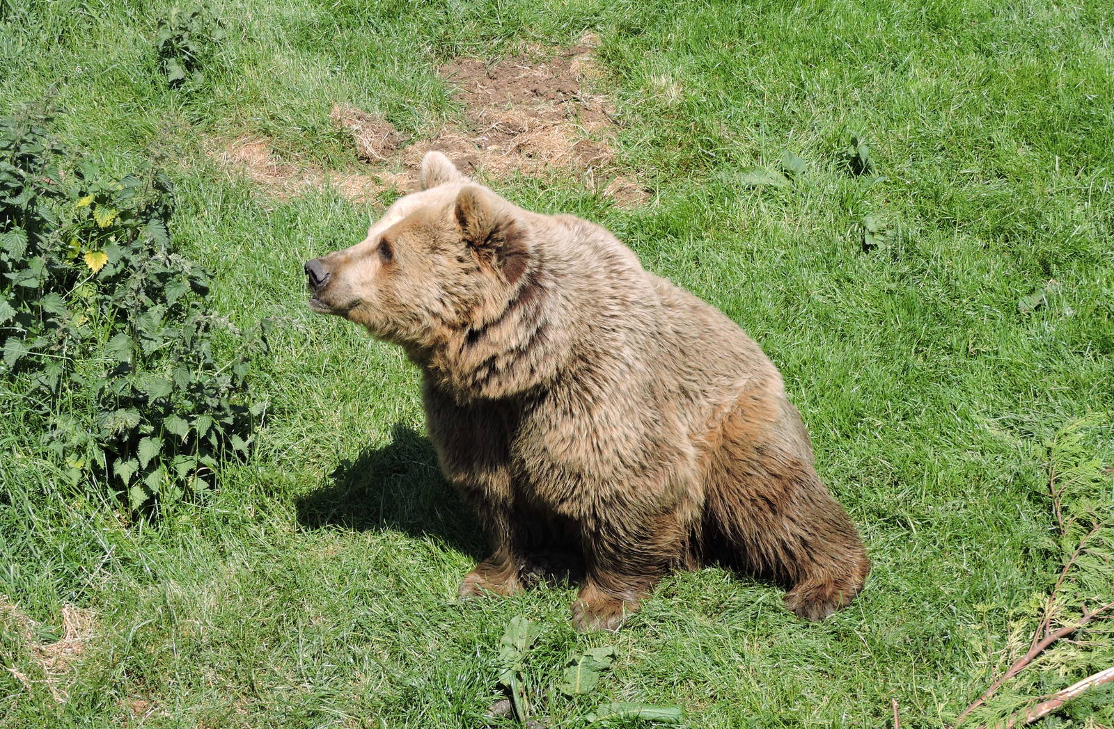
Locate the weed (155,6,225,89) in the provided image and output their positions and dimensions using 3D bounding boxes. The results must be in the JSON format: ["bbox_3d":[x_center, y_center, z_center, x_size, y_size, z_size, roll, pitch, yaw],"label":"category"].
[{"bbox_3d":[-1.068,-0.923,8.900,0.200,0.190,0.190,0,30,0],"label":"weed"}]

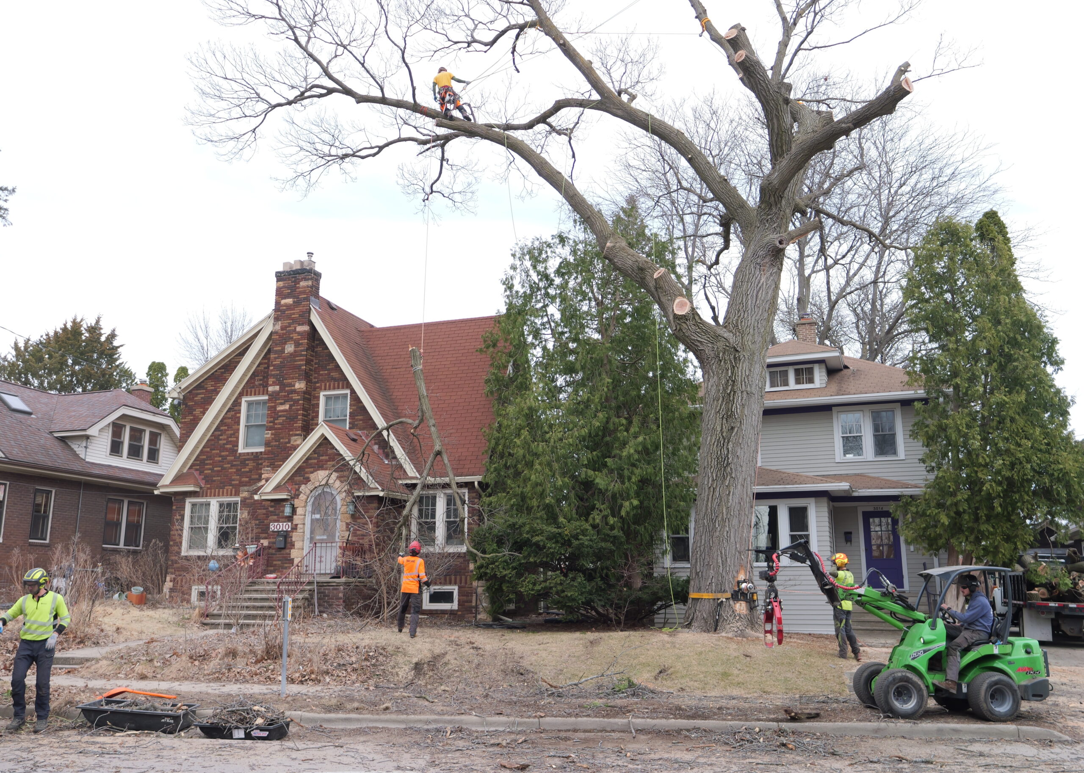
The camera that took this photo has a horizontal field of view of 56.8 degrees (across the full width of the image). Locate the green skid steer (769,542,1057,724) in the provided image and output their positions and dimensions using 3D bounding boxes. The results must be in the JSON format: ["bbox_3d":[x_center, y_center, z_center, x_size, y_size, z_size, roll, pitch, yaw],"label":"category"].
[{"bbox_3d":[4.862,3.283,13.696,3.900,2.270,1.350,1,-13,-2],"label":"green skid steer"}]

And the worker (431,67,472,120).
[{"bbox_3d":[-2.160,-7.015,24.000,0.930,1.450,0.650,2,-13,-8],"label":"worker"}]

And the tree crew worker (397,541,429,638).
[{"bbox_3d":[-2.472,3.892,19.405,0.620,1.800,0.550,3,-13,-12],"label":"tree crew worker"}]

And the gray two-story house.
[{"bbox_3d":[8.066,2.299,29.532,7.560,9.450,12.280,-4,-13,19],"label":"gray two-story house"}]

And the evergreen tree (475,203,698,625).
[{"bbox_3d":[1.006,0.385,23.376,5.100,9.940,4.400,0,-13,0],"label":"evergreen tree"}]

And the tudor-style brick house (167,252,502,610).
[{"bbox_3d":[-4.488,1.990,29.032,9.750,9.350,10.500,-4,-13,20],"label":"tudor-style brick house"}]

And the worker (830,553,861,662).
[{"bbox_3d":[5.216,3.816,17.455,0.550,1.800,0.520,7,-14,-29],"label":"worker"}]

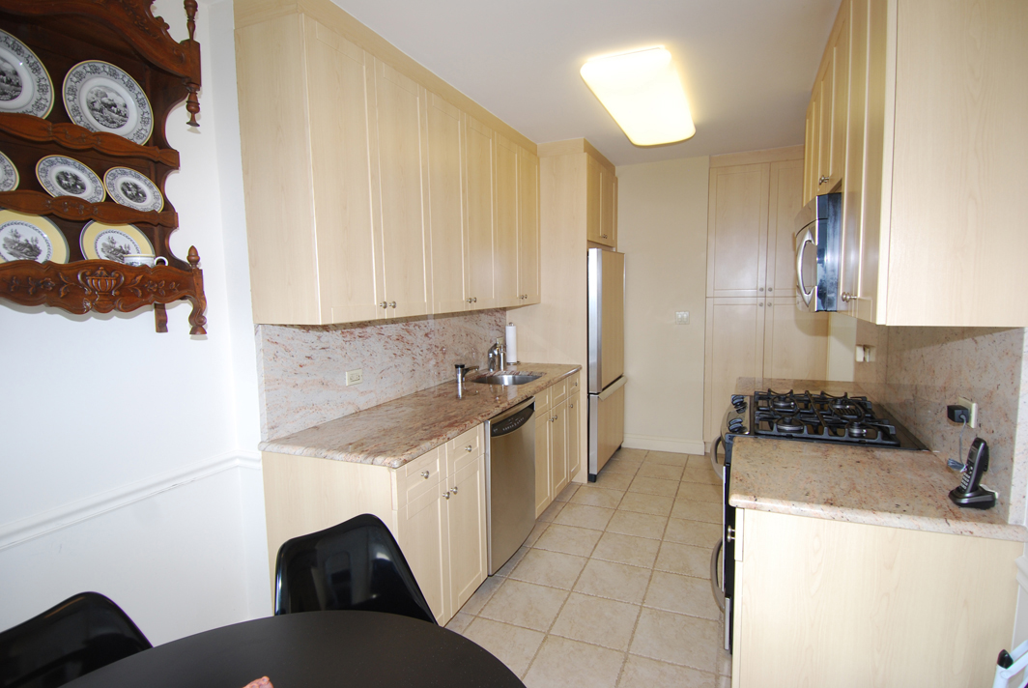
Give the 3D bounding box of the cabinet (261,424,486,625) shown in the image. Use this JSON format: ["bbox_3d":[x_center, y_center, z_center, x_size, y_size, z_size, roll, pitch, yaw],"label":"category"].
[{"bbox_3d":[-0.533,0.814,2.145,0.626,0.870,0.632,1,5,23],"label":"cabinet"}]

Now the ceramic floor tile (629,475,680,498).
[{"bbox_3d":[1.050,1.071,3.851,0.334,0.010,0.330,1,6,24],"label":"ceramic floor tile"}]

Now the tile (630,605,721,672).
[{"bbox_3d":[0.681,1.235,2.160,0.334,0.015,0.334,1,6,24],"label":"tile"}]

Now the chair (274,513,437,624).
[{"bbox_3d":[-0.374,0.919,1.239,0.490,0.810,0.530,-4,6,-28],"label":"chair"}]

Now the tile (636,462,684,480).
[{"bbox_3d":[1.179,1.031,4.144,0.334,0.015,0.334,1,6,24],"label":"tile"}]

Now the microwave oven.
[{"bbox_3d":[1.317,-0.340,2.023,0.390,0.395,0.760,1,5,23],"label":"microwave oven"}]

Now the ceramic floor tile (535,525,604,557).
[{"bbox_3d":[0.328,1.167,3.063,0.334,0.010,0.330,1,6,24],"label":"ceramic floor tile"}]

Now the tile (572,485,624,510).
[{"bbox_3d":[0.600,1.099,3.680,0.334,0.010,0.330,1,6,24],"label":"tile"}]

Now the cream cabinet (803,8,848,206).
[{"bbox_3d":[1.487,-0.905,2.213,0.294,0.565,1.139,1,6,24],"label":"cream cabinet"}]

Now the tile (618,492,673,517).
[{"bbox_3d":[0.917,1.105,3.544,0.332,0.010,0.336,1,5,23],"label":"tile"}]

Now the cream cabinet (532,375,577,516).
[{"bbox_3d":[0.045,0.657,3.599,0.575,0.821,0.913,1,6,24],"label":"cream cabinet"}]

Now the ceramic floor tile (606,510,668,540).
[{"bbox_3d":[0.780,1.135,3.227,0.332,0.010,0.336,1,5,23],"label":"ceramic floor tile"}]

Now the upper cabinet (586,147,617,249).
[{"bbox_3d":[0.427,-1.127,4.286,0.640,0.626,0.952,1,6,24],"label":"upper cabinet"}]

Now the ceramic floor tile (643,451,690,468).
[{"bbox_3d":[1.321,1.002,4.469,0.334,0.010,0.330,1,6,24],"label":"ceramic floor tile"}]

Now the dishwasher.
[{"bbox_3d":[-0.256,0.736,2.883,0.598,0.818,0.615,1,6,24],"label":"dishwasher"}]

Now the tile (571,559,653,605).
[{"bbox_3d":[0.507,1.208,2.617,0.334,0.010,0.330,1,6,24],"label":"tile"}]

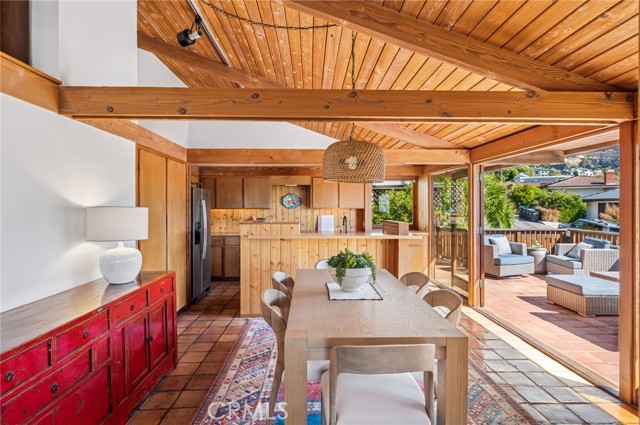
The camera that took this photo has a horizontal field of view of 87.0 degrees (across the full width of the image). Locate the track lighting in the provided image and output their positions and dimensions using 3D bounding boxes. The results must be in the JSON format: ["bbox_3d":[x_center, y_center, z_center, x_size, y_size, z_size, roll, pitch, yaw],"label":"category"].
[{"bbox_3d":[-1.406,-1.960,3.633,0.230,0.290,0.210,1,1,40],"label":"track lighting"}]

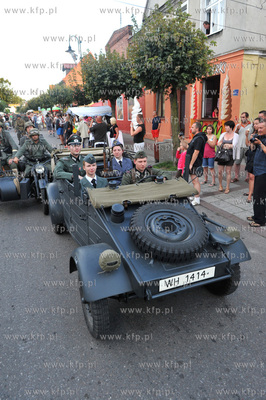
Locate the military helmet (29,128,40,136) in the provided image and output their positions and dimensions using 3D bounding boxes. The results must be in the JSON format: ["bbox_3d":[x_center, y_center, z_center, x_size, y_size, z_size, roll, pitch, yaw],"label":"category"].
[{"bbox_3d":[-2.111,-1.445,5.720,0.240,0.185,0.290,-11,21,-26],"label":"military helmet"}]

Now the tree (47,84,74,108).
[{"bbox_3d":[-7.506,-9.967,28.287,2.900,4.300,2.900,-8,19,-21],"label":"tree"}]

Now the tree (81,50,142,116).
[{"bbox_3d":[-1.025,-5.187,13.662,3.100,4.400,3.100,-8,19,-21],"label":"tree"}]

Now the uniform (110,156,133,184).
[{"bbox_3d":[-0.185,-0.426,4.280,0.440,0.600,0.320,-8,20,-23],"label":"uniform"}]

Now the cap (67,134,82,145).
[{"bbox_3d":[-0.889,-0.917,4.050,0.255,0.140,0.280,-9,20,-25],"label":"cap"}]

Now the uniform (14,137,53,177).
[{"bbox_3d":[-2.178,-1.031,5.983,0.800,0.900,0.620,-7,19,-20],"label":"uniform"}]

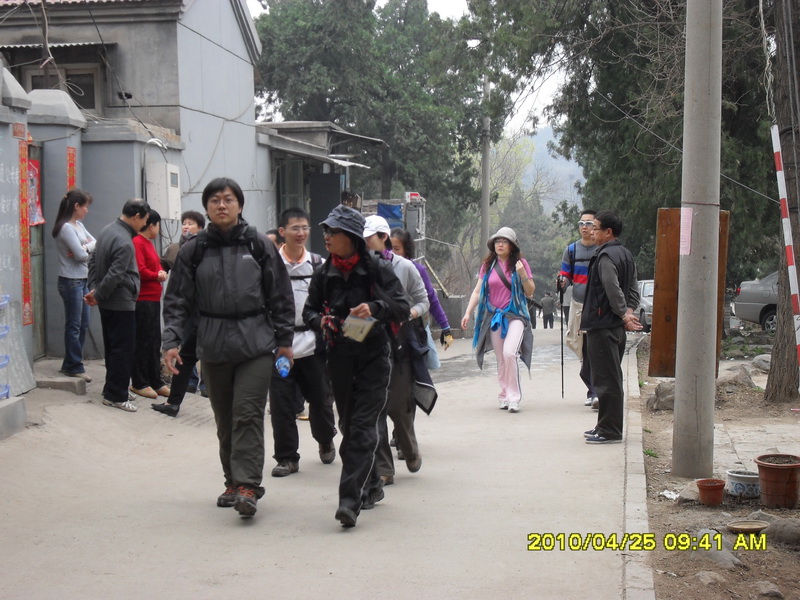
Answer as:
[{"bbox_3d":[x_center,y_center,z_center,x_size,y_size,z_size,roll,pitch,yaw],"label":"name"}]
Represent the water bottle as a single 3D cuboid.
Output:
[{"bbox_3d":[-0.607,0.323,6.800,0.067,0.067,0.210,-8,41,1],"label":"water bottle"}]

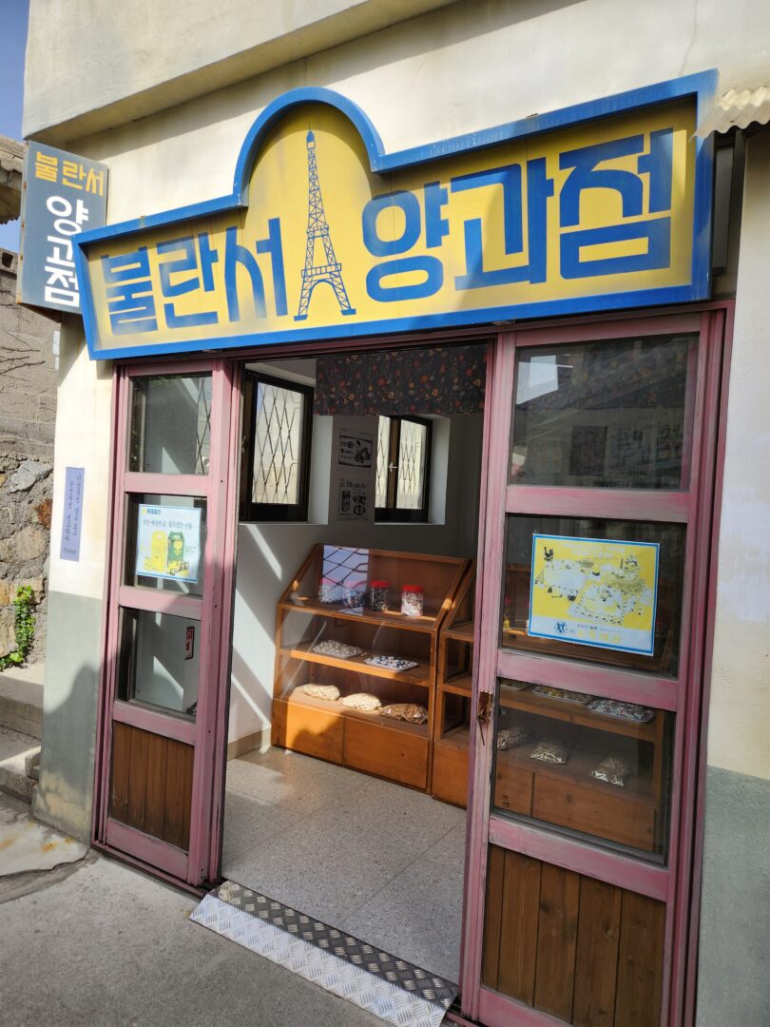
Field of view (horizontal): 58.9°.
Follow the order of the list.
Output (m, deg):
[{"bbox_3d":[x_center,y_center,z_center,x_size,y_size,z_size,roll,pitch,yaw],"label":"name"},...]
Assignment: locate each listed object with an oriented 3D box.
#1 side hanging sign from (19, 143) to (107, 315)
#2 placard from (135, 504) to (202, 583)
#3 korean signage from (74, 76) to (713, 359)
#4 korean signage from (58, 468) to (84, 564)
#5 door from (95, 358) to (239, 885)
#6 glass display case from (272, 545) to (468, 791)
[{"bbox_3d":[-1.417,-1.186,2.963,0.325,0.660,0.256,2,1,-35],"label":"side hanging sign"},{"bbox_3d":[-0.891,0.120,2.797,0.364,0.297,0.015,3,1,31],"label":"placard"},{"bbox_3d":[-0.241,-0.940,2.207,2.377,0.727,0.080,4,14,32],"label":"korean signage"},{"bbox_3d":[-1.389,0.004,3.036,0.135,0.417,0.015,3,1,31],"label":"korean signage"},{"bbox_3d":[-0.911,0.406,2.810,0.636,2.075,0.104,3,1,31],"label":"door"},{"bbox_3d":[-0.093,0.847,4.073,1.119,1.235,0.412,3,1,32],"label":"glass display case"}]

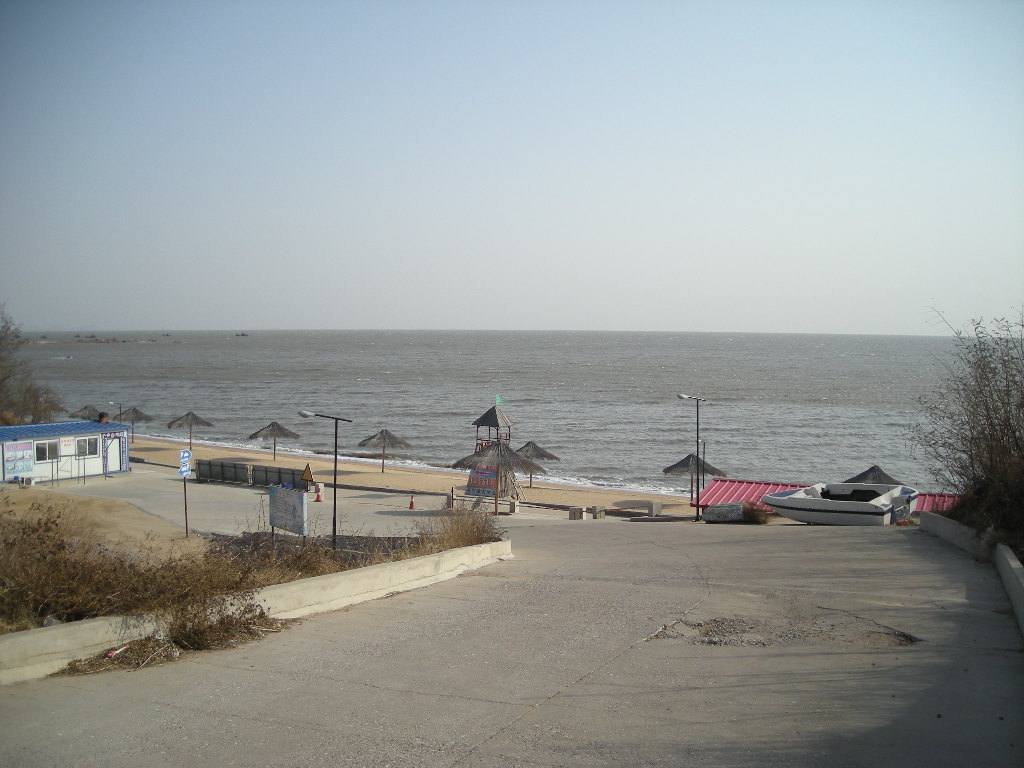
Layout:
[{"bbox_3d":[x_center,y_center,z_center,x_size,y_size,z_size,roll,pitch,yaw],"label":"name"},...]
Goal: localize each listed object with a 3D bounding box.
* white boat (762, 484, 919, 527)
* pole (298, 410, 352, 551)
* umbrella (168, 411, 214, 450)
[{"bbox_3d":[11.000,4.170,36.000,5.300,0.950,2.050,3,4,45],"label":"white boat"},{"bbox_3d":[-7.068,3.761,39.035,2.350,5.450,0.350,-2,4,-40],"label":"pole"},{"bbox_3d":[-24.650,3.610,79.470,3.520,2.920,3.520,0,3,0],"label":"umbrella"}]

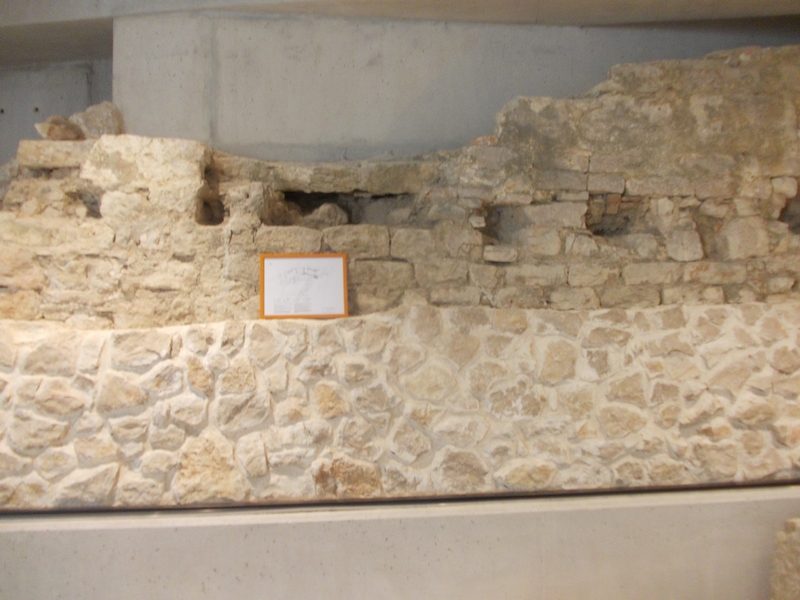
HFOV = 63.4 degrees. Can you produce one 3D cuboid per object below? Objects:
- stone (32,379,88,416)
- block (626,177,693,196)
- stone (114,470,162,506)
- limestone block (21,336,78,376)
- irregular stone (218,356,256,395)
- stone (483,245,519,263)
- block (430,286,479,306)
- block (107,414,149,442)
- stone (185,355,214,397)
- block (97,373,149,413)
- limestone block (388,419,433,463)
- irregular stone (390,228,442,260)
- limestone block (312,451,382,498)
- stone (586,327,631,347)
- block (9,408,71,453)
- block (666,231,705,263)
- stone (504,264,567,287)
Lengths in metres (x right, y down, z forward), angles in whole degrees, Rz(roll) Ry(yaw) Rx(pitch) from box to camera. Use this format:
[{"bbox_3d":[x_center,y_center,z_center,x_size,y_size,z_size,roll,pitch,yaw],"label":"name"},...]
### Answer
[{"bbox_3d":[-1.647,0.475,3.196,0.258,0.179,0.170,-1,-3,-4],"label":"stone"},{"bbox_3d":[1.416,-0.619,3.530,0.346,0.104,0.160,0,-1,-6],"label":"block"},{"bbox_3d":[-1.198,0.858,3.021,0.210,0.155,0.160,0,-1,-7],"label":"stone"},{"bbox_3d":[-1.703,0.277,3.207,0.267,0.190,0.180,-1,-3,-4],"label":"limestone block"},{"bbox_3d":[-0.851,0.392,3.419,0.190,0.194,0.134,0,2,-6],"label":"irregular stone"},{"bbox_3d":[0.524,-0.242,3.452,0.187,0.093,0.150,-1,-3,-4],"label":"stone"},{"bbox_3d":[0.297,-0.023,3.649,0.285,0.109,0.150,-1,3,-4],"label":"block"},{"bbox_3d":[-1.391,0.652,3.364,0.203,0.151,0.130,0,2,-6],"label":"block"},{"bbox_3d":[-0.972,0.378,3.152,0.131,0.195,0.130,0,-1,-6],"label":"stone"},{"bbox_3d":[-1.425,0.481,3.370,0.250,0.201,0.157,0,2,-6],"label":"block"},{"bbox_3d":[0.053,0.715,3.269,0.214,0.202,0.150,0,-1,-6],"label":"limestone block"},{"bbox_3d":[0.070,-0.274,3.308,0.261,0.159,0.190,0,-1,-7],"label":"irregular stone"},{"bbox_3d":[-0.290,0.936,3.576,0.369,0.257,0.200,-1,3,-4],"label":"limestone block"},{"bbox_3d":[1.063,0.189,3.360,0.225,0.100,0.140,-1,-3,-4],"label":"stone"},{"bbox_3d":[-1.864,0.673,3.424,0.301,0.235,0.200,-1,3,-4],"label":"block"},{"bbox_3d":[1.562,-0.304,3.541,0.200,0.167,0.150,0,-1,-6],"label":"block"},{"bbox_3d":[0.755,-0.140,3.705,0.352,0.121,0.160,0,2,-6],"label":"stone"}]

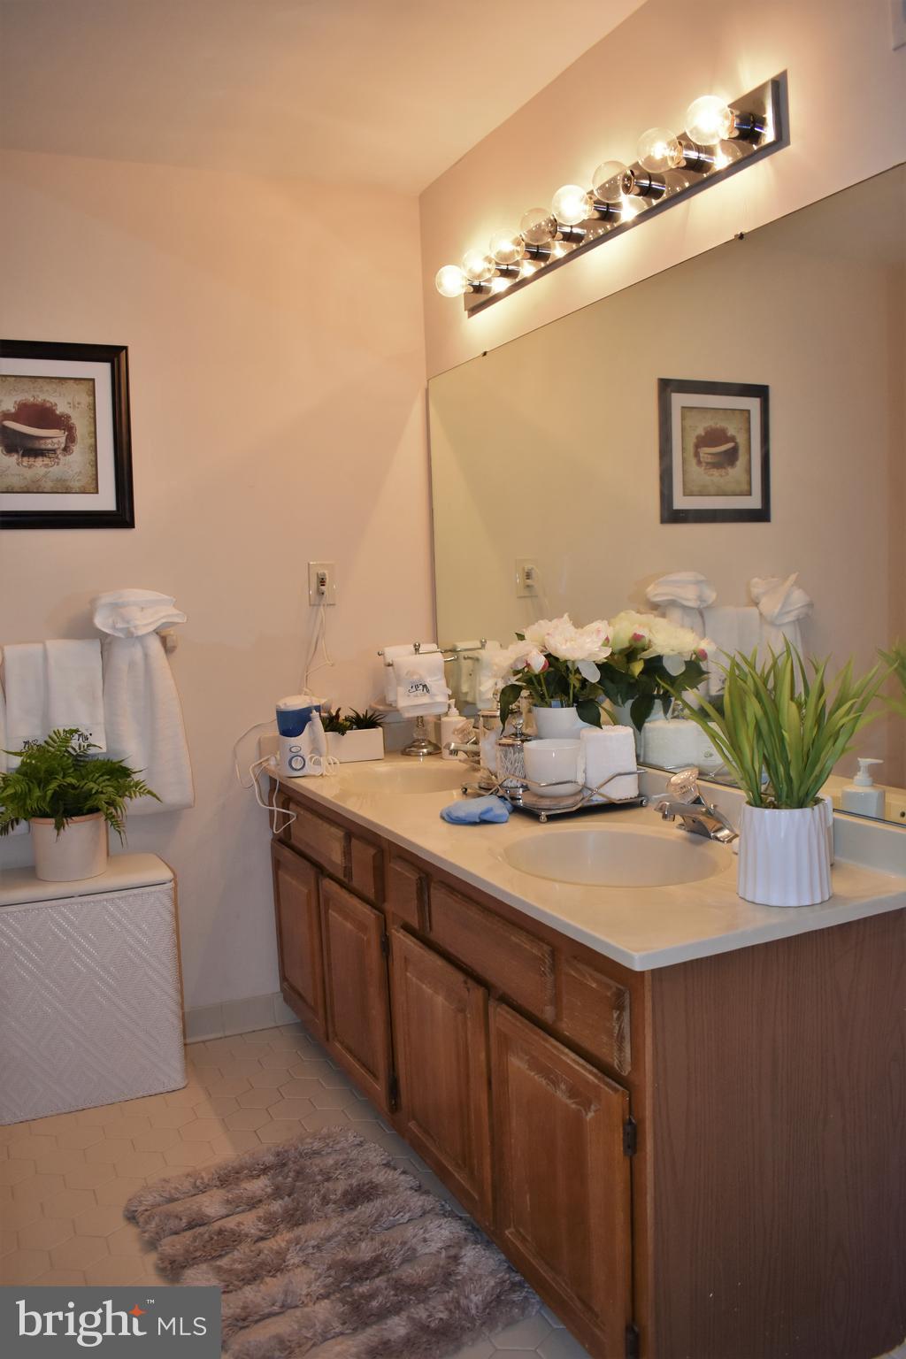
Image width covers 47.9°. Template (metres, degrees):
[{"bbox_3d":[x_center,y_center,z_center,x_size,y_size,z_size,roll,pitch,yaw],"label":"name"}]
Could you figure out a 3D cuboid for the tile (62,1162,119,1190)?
[{"bbox_3d":[-0.809,1.115,2.278,0.109,0.009,0.124,-5,6,-26],"label":"tile"}]

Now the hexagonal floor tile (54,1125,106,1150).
[{"bbox_3d":[-0.895,1.103,2.444,0.109,0.009,0.124,-5,6,-26],"label":"hexagonal floor tile"}]

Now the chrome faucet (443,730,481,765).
[{"bbox_3d":[0.036,0.179,2.786,0.155,0.128,0.150,-5,6,-27],"label":"chrome faucet"}]

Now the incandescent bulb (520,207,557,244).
[{"bbox_3d":[0.203,-1.049,2.369,0.092,0.080,0.080,-4,6,-26],"label":"incandescent bulb"}]

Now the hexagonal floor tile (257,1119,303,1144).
[{"bbox_3d":[-0.418,1.095,2.457,0.109,0.009,0.124,-5,6,-26],"label":"hexagonal floor tile"}]

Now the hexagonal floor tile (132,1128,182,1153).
[{"bbox_3d":[-0.708,1.107,2.439,0.105,0.008,0.122,-4,6,-26],"label":"hexagonal floor tile"}]

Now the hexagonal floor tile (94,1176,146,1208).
[{"bbox_3d":[-0.702,1.092,2.163,0.104,0.008,0.120,-5,6,-27],"label":"hexagonal floor tile"}]

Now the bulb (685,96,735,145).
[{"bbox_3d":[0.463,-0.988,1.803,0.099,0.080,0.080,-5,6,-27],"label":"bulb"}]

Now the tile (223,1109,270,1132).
[{"bbox_3d":[-0.508,1.093,2.523,0.105,0.008,0.122,-4,6,-26],"label":"tile"}]

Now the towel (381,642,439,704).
[{"bbox_3d":[-0.125,-0.019,3.083,0.157,0.181,0.045,-4,6,-26],"label":"towel"}]

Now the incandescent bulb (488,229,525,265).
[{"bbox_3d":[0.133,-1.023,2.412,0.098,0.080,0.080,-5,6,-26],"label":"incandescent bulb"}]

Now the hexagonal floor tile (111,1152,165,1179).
[{"bbox_3d":[-0.694,1.082,2.266,0.104,0.008,0.120,-5,6,-27],"label":"hexagonal floor tile"}]

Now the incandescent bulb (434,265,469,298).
[{"bbox_3d":[0.004,-1.014,2.599,0.095,0.080,0.080,-4,5,-26],"label":"incandescent bulb"}]

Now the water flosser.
[{"bbox_3d":[-0.418,0.156,2.805,0.118,0.210,0.115,-3,5,-14],"label":"water flosser"}]

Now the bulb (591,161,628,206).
[{"bbox_3d":[0.336,-1.030,2.106,0.092,0.080,0.080,-4,6,-26],"label":"bulb"}]

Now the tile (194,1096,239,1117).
[{"bbox_3d":[-0.598,1.085,2.580,0.109,0.009,0.124,-5,6,-26],"label":"tile"}]

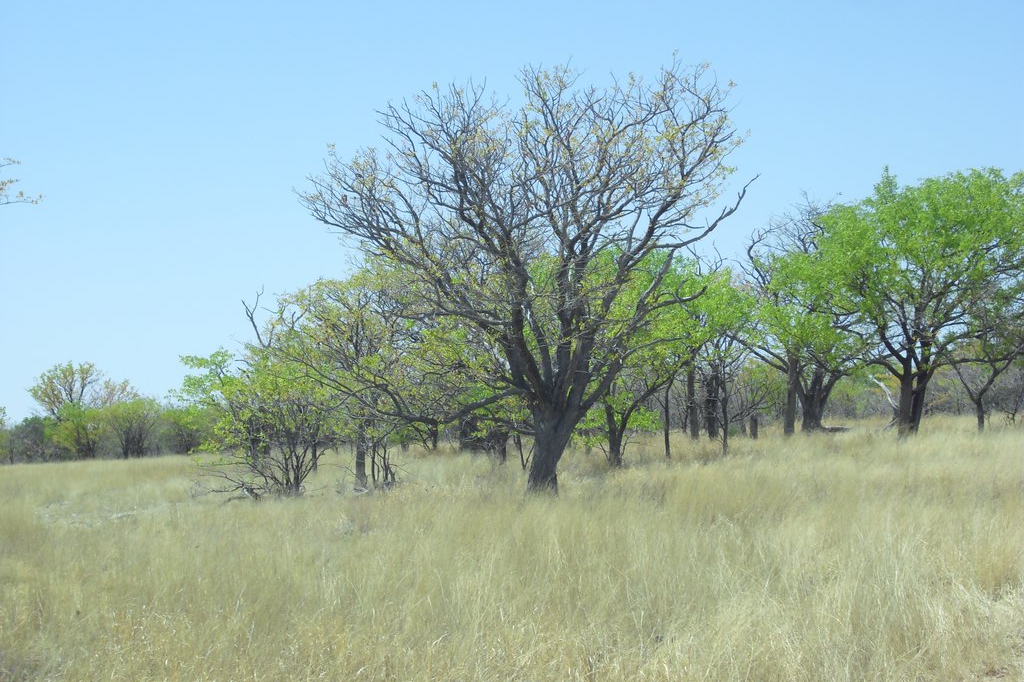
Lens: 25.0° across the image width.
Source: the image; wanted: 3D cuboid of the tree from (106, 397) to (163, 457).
[{"bbox_3d":[-13.088,2.999,80.000,1.950,2.100,1.900,-2,-1,0],"label":"tree"}]

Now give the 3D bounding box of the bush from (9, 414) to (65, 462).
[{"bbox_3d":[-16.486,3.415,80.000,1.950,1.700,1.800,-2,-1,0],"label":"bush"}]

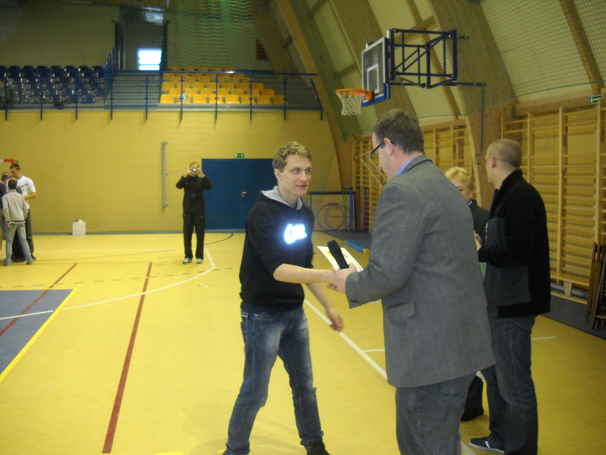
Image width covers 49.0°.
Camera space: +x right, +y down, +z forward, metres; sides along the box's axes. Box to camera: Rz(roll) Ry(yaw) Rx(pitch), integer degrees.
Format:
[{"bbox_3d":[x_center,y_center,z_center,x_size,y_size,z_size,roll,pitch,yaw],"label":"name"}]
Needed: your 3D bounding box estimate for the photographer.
[{"bbox_3d":[-1.956,-0.272,12.000,0.620,1.830,0.420,-1,5,-10],"label":"photographer"}]

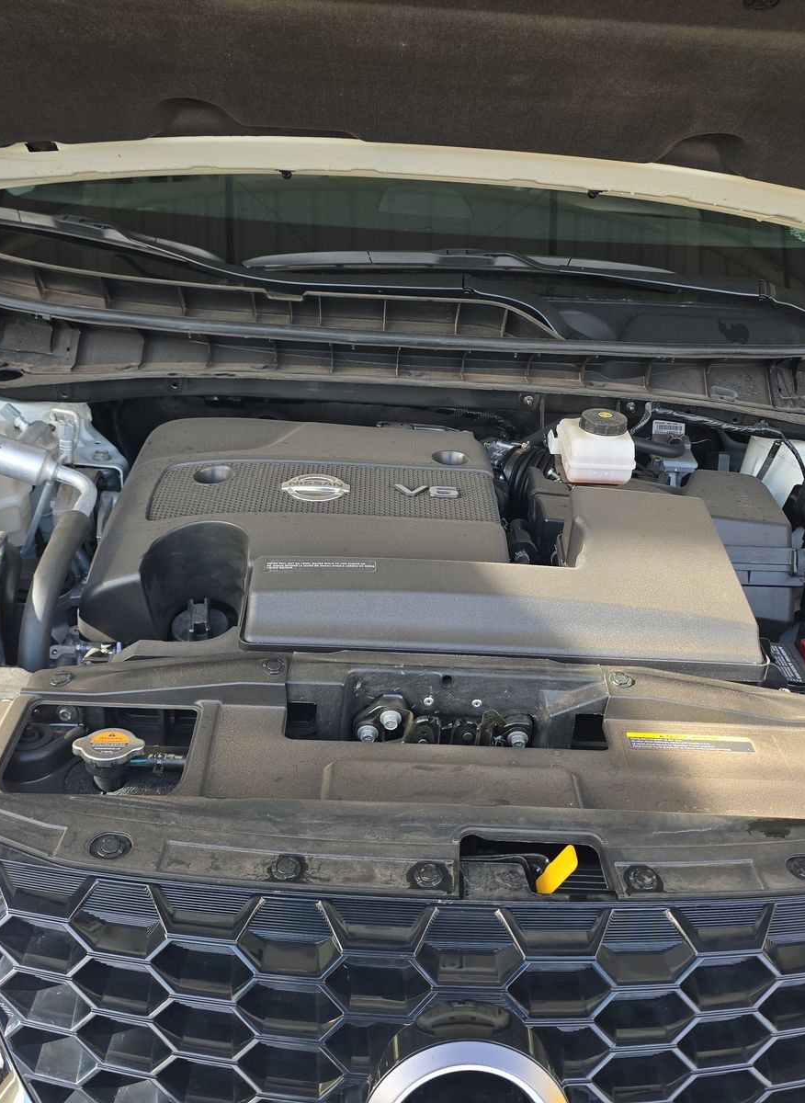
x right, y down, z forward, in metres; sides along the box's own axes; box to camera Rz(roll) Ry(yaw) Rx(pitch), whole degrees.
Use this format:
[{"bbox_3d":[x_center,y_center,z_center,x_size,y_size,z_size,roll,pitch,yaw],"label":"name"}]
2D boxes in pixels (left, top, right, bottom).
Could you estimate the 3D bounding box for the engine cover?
[{"bbox_3d":[-0.104,-0.024,1.076,0.410,0.120,0.330,3,29,-3],"label":"engine cover"}]

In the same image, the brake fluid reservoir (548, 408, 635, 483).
[{"bbox_3d":[0.232,-0.123,1.190,0.088,0.076,0.072,3,29,-3],"label":"brake fluid reservoir"}]

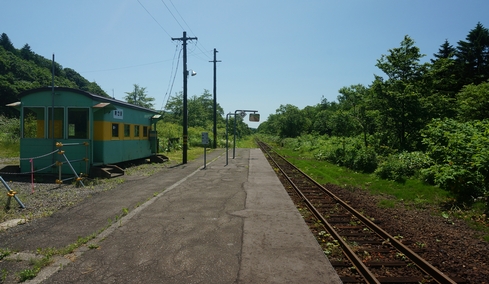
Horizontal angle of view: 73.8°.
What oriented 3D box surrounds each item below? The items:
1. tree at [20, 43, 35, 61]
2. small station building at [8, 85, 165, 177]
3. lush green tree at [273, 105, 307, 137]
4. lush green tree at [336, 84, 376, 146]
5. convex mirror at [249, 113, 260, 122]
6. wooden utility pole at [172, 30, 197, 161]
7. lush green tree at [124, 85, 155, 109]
[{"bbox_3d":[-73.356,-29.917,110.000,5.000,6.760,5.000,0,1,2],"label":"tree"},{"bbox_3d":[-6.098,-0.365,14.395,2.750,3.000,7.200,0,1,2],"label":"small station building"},{"bbox_3d":[8.765,-2.978,62.000,6.300,8.330,6.300,0,1,2],"label":"lush green tree"},{"bbox_3d":[10.154,-1.697,29.500,4.000,7.030,4.000,0,1,2],"label":"lush green tree"},{"bbox_3d":[0.716,-1.652,22.400,0.730,0.570,0.150,0,1,-2],"label":"convex mirror"},{"bbox_3d":[-3.381,-2.488,18.400,1.450,7.500,0.300,0,1,2],"label":"wooden utility pole"},{"bbox_3d":[-11.727,-2.674,36.000,3.800,7.370,3.800,0,1,2],"label":"lush green tree"}]

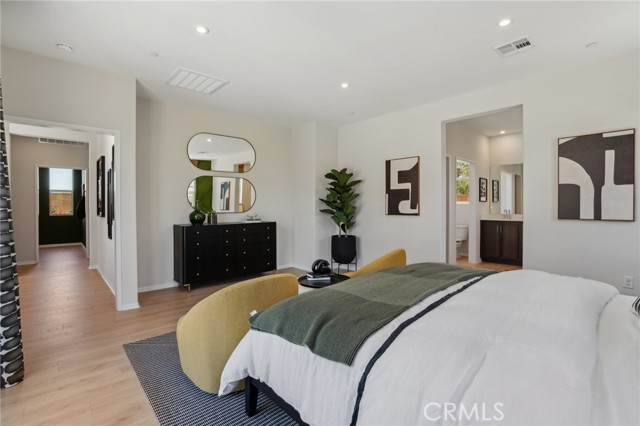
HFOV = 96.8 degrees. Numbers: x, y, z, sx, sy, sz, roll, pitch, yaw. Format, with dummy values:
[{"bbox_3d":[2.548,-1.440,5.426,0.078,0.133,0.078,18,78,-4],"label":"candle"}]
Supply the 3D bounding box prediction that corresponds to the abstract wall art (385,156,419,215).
[{"bbox_3d":[1.321,-0.409,4.547,0.580,0.910,0.040,1,2,44],"label":"abstract wall art"}]

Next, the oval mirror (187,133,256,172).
[{"bbox_3d":[-1.582,-0.978,4.711,1.154,0.595,0.030,-1,2,-39],"label":"oval mirror"}]

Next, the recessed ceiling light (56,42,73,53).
[{"bbox_3d":[-2.410,-1.566,2.684,0.136,0.040,0.136,-1,2,-39],"label":"recessed ceiling light"}]

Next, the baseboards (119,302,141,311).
[{"bbox_3d":[-2.262,1.100,3.379,0.219,0.091,0.016,-1,2,-39],"label":"baseboards"}]

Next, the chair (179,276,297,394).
[{"bbox_3d":[-0.641,0.817,2.192,0.754,0.704,0.785,1,2,44],"label":"chair"}]

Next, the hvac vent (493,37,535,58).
[{"bbox_3d":[1.860,-1.579,2.722,0.282,0.030,0.225,1,2,44],"label":"hvac vent"}]

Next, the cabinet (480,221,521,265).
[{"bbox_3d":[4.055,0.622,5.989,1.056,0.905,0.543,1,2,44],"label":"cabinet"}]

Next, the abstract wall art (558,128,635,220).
[{"bbox_3d":[2.907,-0.376,3.016,0.574,0.915,0.040,1,2,44],"label":"abstract wall art"}]

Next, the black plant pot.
[{"bbox_3d":[0.425,0.658,5.080,0.453,0.518,0.453,0,1,0],"label":"black plant pot"}]

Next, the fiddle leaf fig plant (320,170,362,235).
[{"bbox_3d":[0.375,-0.198,5.080,0.734,1.193,0.694,0,1,0],"label":"fiddle leaf fig plant"}]

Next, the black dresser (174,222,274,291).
[{"bbox_3d":[-1.471,0.647,4.638,1.458,0.936,0.453,-1,2,-39],"label":"black dresser"}]

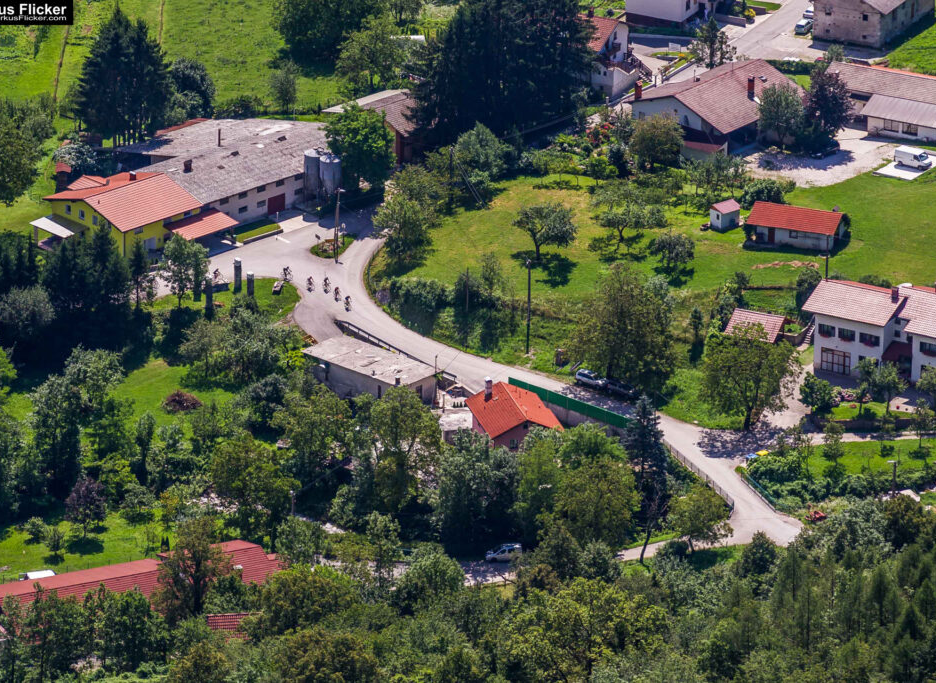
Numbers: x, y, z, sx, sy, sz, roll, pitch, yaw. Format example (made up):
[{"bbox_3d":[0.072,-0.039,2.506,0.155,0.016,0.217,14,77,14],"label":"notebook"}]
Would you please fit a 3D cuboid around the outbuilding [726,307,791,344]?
[{"bbox_3d":[33.655,-1.291,659.393,6.300,4.100,6.700,9,24,22],"label":"outbuilding"}]

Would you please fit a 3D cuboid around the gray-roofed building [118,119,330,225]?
[{"bbox_3d":[-31.963,-21.745,709.202,25.708,6.900,21.852,-19,30,-37],"label":"gray-roofed building"}]

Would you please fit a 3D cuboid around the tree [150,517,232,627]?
[{"bbox_3d":[-29.566,25.305,605.491,8.341,14.520,8.341,0,23,0],"label":"tree"}]

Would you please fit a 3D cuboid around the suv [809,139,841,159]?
[{"bbox_3d":[44.806,-24.496,713.039,1.800,1.620,4.400,20,30,39],"label":"suv"}]

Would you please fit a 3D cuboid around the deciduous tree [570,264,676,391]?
[{"bbox_3d":[17.751,-1.729,644.667,11.699,14.100,11.699,1,23,0],"label":"deciduous tree"}]

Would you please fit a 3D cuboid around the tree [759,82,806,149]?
[{"bbox_3d":[40.059,-28.523,722.992,6.114,8.440,6.114,0,23,0],"label":"tree"}]

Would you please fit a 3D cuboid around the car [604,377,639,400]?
[{"bbox_3d":[17.565,5.418,648.908,4.100,1.600,1.750,17,28,36],"label":"car"}]

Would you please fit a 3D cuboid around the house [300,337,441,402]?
[{"bbox_3d":[-10.944,4.197,654.938,15.567,4.200,6.707,19,29,37],"label":"house"}]

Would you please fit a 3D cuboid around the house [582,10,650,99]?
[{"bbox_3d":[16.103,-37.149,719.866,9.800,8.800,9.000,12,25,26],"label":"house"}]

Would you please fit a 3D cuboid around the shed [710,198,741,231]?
[{"bbox_3d":[31.210,-15.428,689.631,3.000,2.650,2.200,-19,29,-38],"label":"shed"}]

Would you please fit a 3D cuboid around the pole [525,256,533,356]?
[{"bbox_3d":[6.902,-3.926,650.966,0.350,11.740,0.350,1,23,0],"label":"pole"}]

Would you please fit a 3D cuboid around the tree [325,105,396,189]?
[{"bbox_3d":[-13.184,-23.600,697.974,8.593,10.610,8.593,1,23,0],"label":"tree"}]

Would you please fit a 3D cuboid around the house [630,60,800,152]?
[{"bbox_3d":[30.493,-29.987,709.861,15.900,6.100,17.000,16,27,35],"label":"house"}]

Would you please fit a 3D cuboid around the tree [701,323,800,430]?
[{"bbox_3d":[31.992,4.170,641.797,11.325,12.620,11.325,0,23,0],"label":"tree"}]

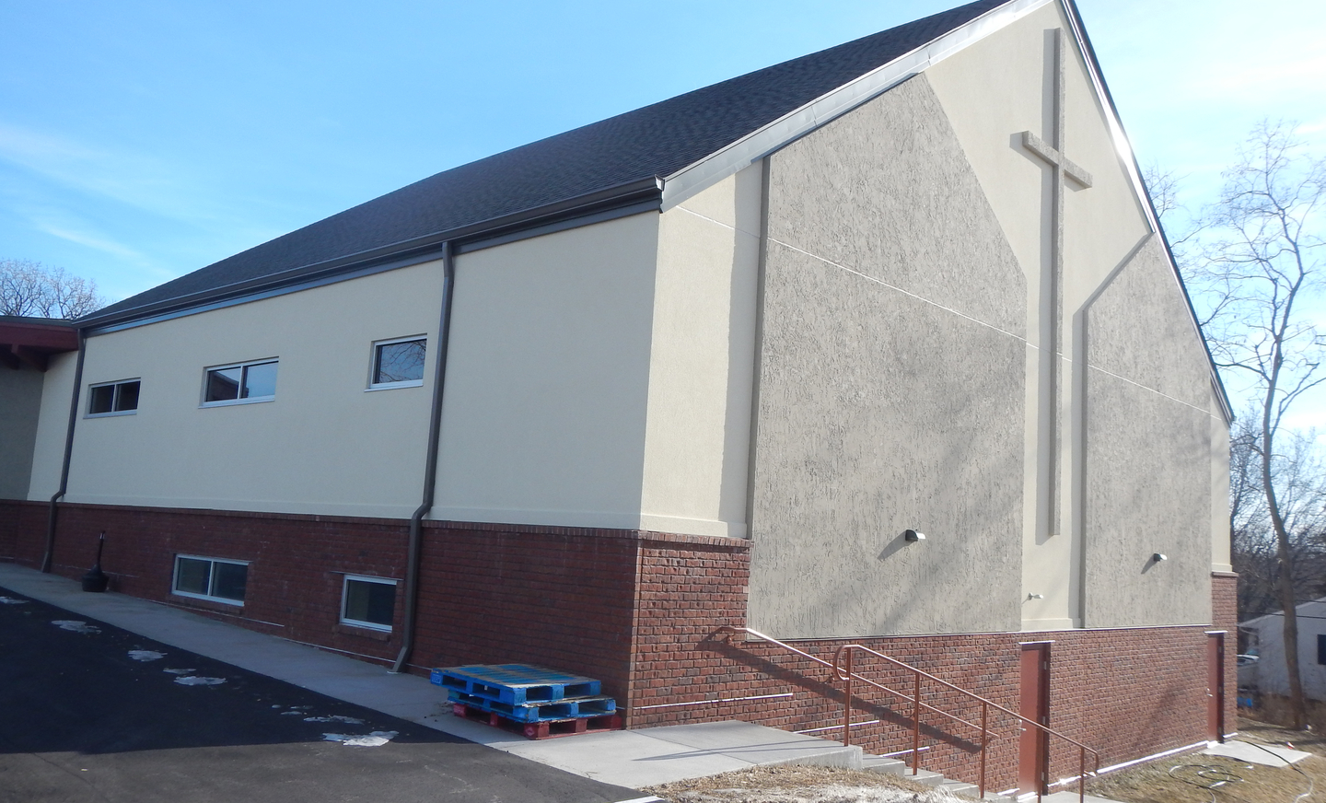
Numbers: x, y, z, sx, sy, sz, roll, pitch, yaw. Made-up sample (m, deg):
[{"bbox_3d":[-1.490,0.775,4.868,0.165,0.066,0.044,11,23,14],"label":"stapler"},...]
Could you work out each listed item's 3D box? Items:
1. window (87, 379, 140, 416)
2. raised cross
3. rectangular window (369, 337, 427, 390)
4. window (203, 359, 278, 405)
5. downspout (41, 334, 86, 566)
[{"bbox_3d":[-10.027,-0.039,19.653,2.432,0.628,0.119,-4,-11,43],"label":"window"},{"bbox_3d":[6.397,-2.040,17.348,0.109,8.351,2.544,-4,-11,43],"label":"raised cross"},{"bbox_3d":[-3.263,-0.471,13.357,1.226,0.622,0.119,-4,-11,43],"label":"rectangular window"},{"bbox_3d":[-6.395,-0.271,16.272,2.459,0.630,0.119,-4,-11,43],"label":"window"},{"bbox_3d":[-11.498,0.943,20.623,0.109,4.693,0.208,-4,-11,43],"label":"downspout"}]

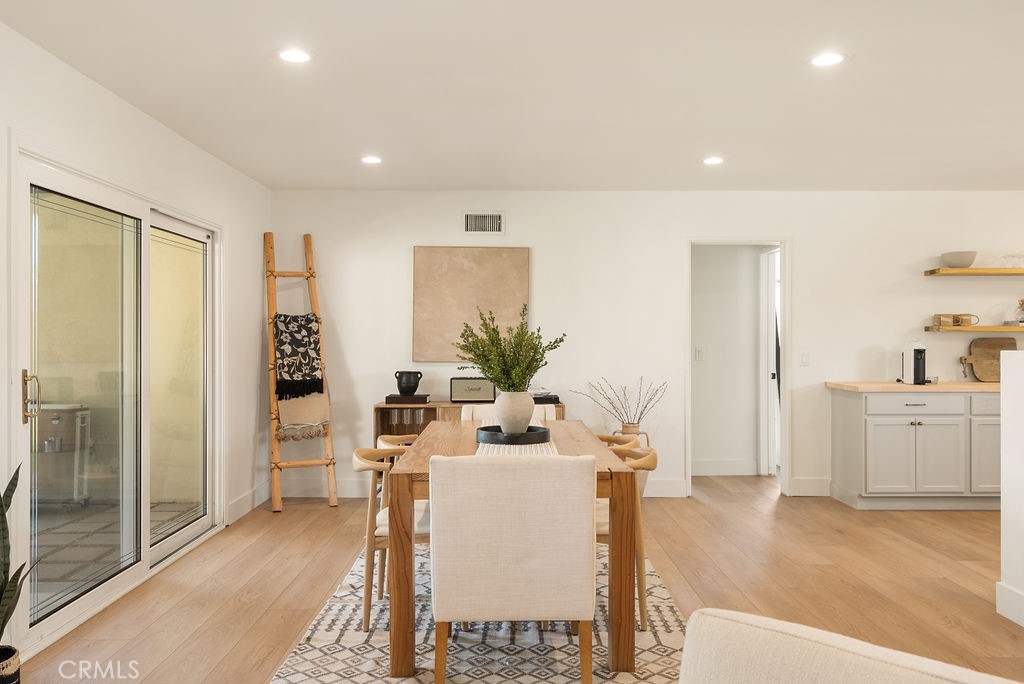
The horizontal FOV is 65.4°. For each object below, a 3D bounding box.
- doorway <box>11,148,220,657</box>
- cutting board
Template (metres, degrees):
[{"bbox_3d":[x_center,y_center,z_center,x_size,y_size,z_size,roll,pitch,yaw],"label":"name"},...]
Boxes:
[{"bbox_3d":[-1.950,0.242,4.140,0.130,2.000,2.170,0,0,-1],"label":"doorway"},{"bbox_3d":[3.785,0.144,6.310,0.455,0.355,0.025,0,-9,1],"label":"cutting board"}]

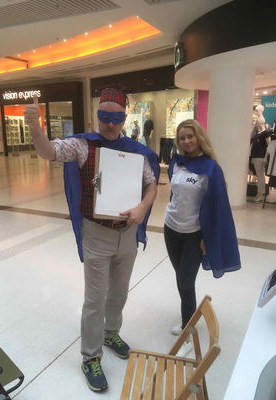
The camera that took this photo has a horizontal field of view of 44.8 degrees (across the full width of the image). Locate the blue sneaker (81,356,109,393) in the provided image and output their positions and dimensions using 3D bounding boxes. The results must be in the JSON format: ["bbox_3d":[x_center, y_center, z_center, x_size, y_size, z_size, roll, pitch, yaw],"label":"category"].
[{"bbox_3d":[-0.282,1.099,2.181,0.110,0.115,0.290,-5,13,-23],"label":"blue sneaker"}]

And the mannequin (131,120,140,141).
[{"bbox_3d":[-0.080,-2.476,14.296,0.480,1.800,0.320,0,12,0],"label":"mannequin"}]

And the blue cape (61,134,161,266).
[{"bbox_3d":[-0.165,-0.019,2.192,0.560,0.850,0.350,-5,13,-22],"label":"blue cape"}]

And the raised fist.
[{"bbox_3d":[-0.515,-0.440,1.665,0.080,0.155,0.100,-3,12,-15],"label":"raised fist"}]

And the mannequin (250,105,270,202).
[{"bbox_3d":[2.470,-0.921,6.805,0.450,1.920,0.340,1,12,5],"label":"mannequin"}]

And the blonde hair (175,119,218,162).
[{"bbox_3d":[0.400,-0.404,2.286,0.265,0.285,0.230,2,12,12],"label":"blonde hair"}]

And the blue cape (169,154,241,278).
[{"bbox_3d":[0.460,0.095,2.431,0.460,0.860,0.350,5,13,24],"label":"blue cape"}]

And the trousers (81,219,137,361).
[{"bbox_3d":[-0.200,0.583,2.247,0.380,0.980,0.340,-6,13,-27],"label":"trousers"}]

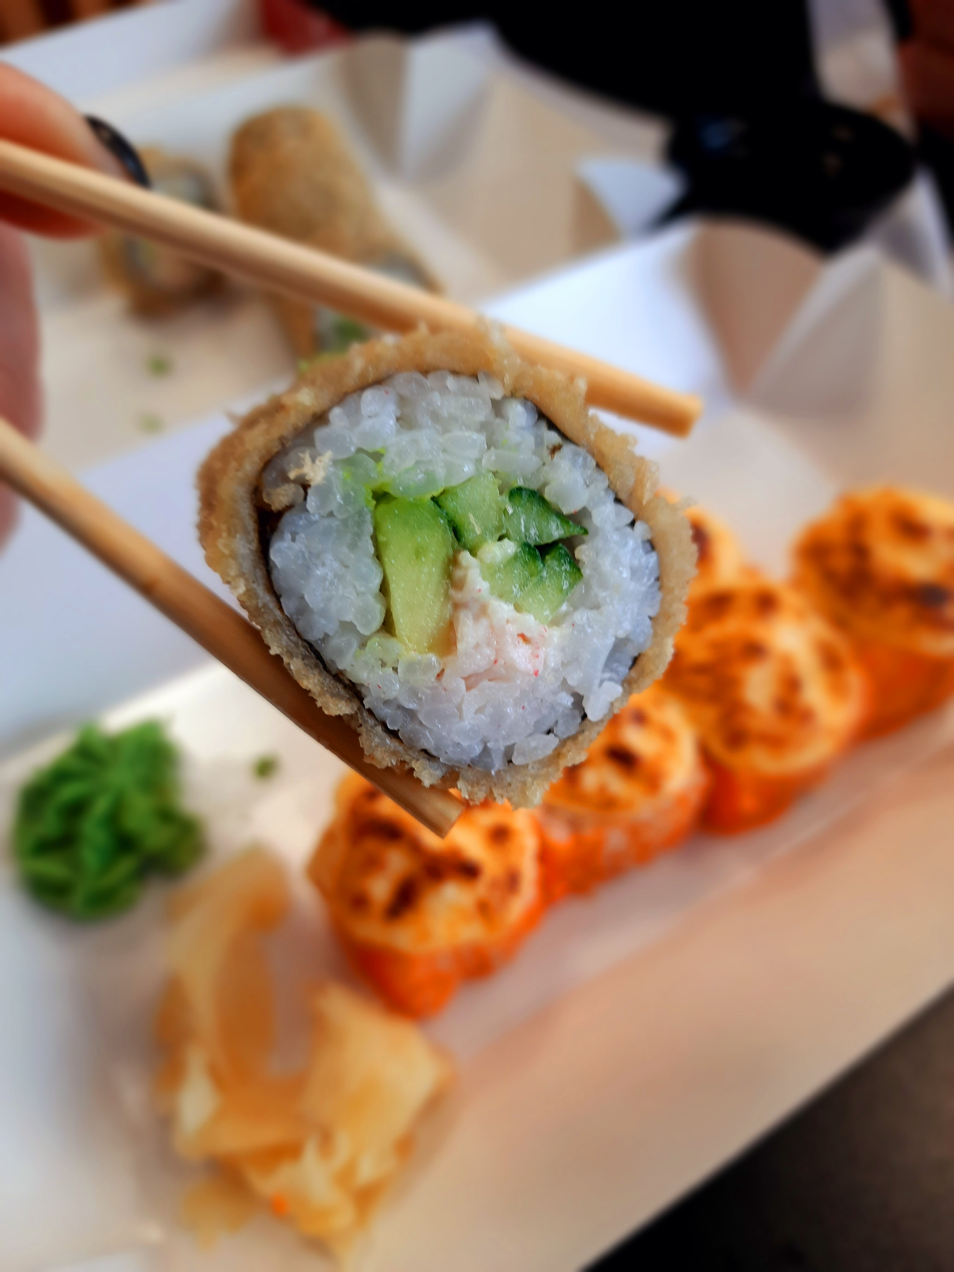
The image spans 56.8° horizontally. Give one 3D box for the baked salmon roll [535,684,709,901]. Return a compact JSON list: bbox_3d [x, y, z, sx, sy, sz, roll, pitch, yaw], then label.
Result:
[{"bbox_3d":[0.030,0.036,0.212,0.045,0.038,0.045,0,55,0],"label":"baked salmon roll"}]

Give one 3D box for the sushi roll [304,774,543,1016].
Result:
[{"bbox_3d":[-0.011,0.057,0.197,0.047,0.038,0.047,0,55,0],"label":"sushi roll"}]

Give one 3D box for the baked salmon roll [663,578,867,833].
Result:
[{"bbox_3d":[0.068,0.019,0.223,0.046,0.038,0.046,0,55,0],"label":"baked salmon roll"}]

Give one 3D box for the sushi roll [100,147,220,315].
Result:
[{"bbox_3d":[-0.121,-0.156,0.339,0.049,0.048,0.032,-15,56,-10],"label":"sushi roll"}]

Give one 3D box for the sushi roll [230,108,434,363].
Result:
[{"bbox_3d":[-0.057,-0.152,0.336,0.050,0.050,0.088,-20,57,-13],"label":"sushi roll"}]

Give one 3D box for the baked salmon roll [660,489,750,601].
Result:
[{"bbox_3d":[0.047,-0.009,0.243,0.045,0.038,0.045,0,55,0],"label":"baked salmon roll"}]

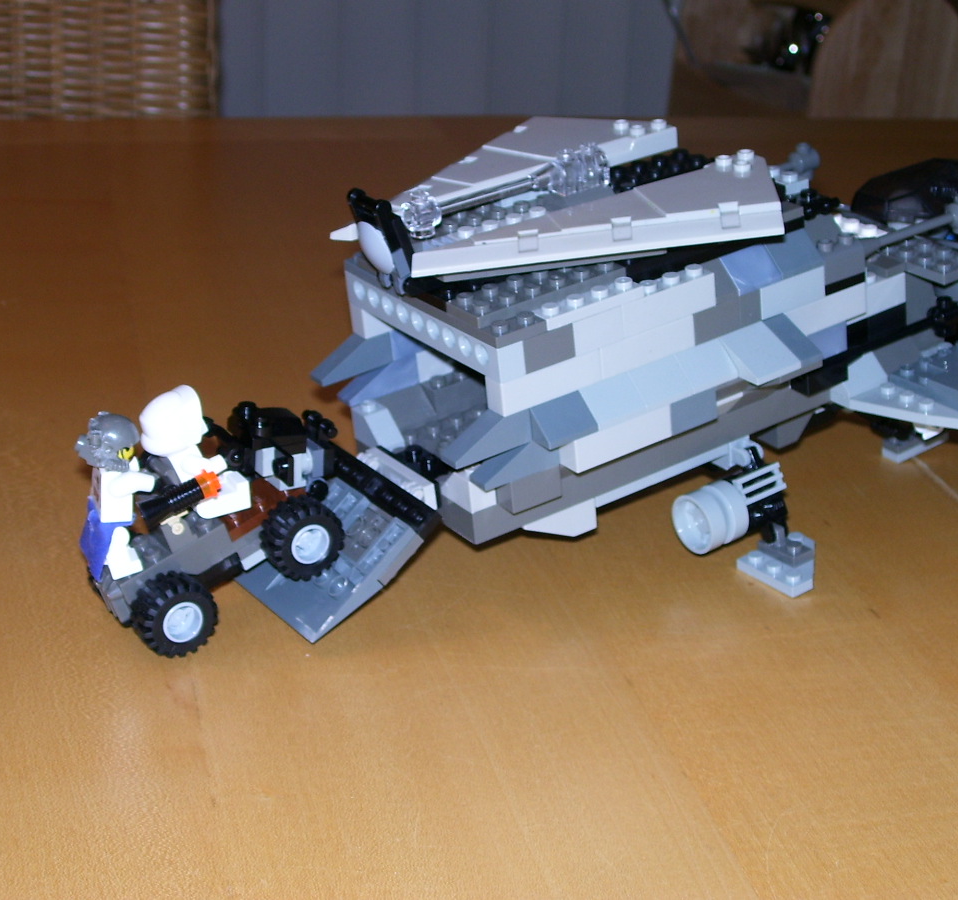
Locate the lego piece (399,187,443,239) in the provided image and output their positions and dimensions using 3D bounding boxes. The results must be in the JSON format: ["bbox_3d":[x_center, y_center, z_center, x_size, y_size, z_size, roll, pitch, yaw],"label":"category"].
[{"bbox_3d":[-0.016,-0.065,0.538,0.011,0.011,0.011,-3,23,1],"label":"lego piece"}]

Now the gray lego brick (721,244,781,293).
[{"bbox_3d":[0.074,-0.052,0.549,0.016,0.010,0.016,-21,30,-27],"label":"gray lego brick"}]

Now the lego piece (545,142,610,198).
[{"bbox_3d":[0.028,-0.081,0.555,0.016,0.011,0.010,-21,30,-27],"label":"lego piece"}]

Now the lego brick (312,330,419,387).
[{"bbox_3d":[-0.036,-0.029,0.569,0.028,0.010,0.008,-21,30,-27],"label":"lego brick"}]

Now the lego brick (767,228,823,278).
[{"bbox_3d":[0.088,-0.057,0.556,0.016,0.010,0.016,-21,30,-27],"label":"lego brick"}]

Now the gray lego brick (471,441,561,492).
[{"bbox_3d":[0.009,0.001,0.520,0.024,0.010,0.008,-21,30,-27],"label":"gray lego brick"}]

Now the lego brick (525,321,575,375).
[{"bbox_3d":[0.016,-0.028,0.513,0.016,0.010,0.008,-21,30,-27],"label":"lego brick"}]

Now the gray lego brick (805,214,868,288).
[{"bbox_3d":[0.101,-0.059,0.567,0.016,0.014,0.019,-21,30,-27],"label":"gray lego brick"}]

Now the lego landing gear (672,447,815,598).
[{"bbox_3d":[0.082,0.022,0.567,0.047,0.037,0.028,-21,30,-27],"label":"lego landing gear"}]

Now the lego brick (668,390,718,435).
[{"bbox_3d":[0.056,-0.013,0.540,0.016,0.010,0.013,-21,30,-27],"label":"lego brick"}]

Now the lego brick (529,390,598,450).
[{"bbox_3d":[0.020,-0.010,0.518,0.016,0.010,0.016,-21,30,-27],"label":"lego brick"}]

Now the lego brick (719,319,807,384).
[{"bbox_3d":[0.076,-0.029,0.545,0.016,0.010,0.024,-21,30,-27],"label":"lego brick"}]

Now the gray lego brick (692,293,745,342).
[{"bbox_3d":[0.064,-0.037,0.543,0.017,0.010,0.008,-21,30,-27],"label":"gray lego brick"}]

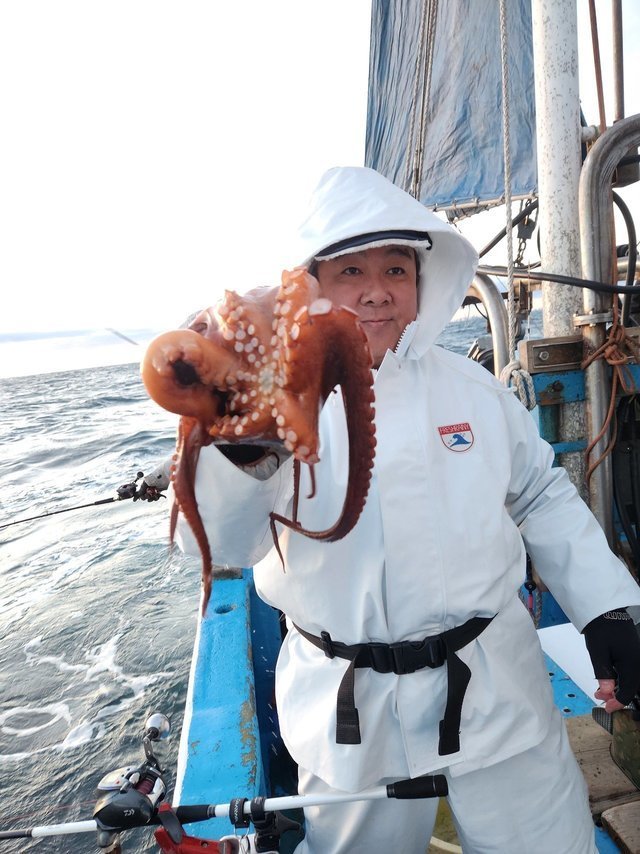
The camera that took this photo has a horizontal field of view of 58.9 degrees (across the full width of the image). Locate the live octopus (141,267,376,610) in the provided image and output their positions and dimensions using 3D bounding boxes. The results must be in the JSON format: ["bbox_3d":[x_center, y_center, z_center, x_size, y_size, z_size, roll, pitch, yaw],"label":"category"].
[{"bbox_3d":[-0.054,0.011,0.560,0.210,0.310,0.160,-7,9,1],"label":"live octopus"}]

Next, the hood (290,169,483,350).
[{"bbox_3d":[0.098,-0.270,0.930,0.275,0.295,0.275,-9,9,-9],"label":"hood"}]

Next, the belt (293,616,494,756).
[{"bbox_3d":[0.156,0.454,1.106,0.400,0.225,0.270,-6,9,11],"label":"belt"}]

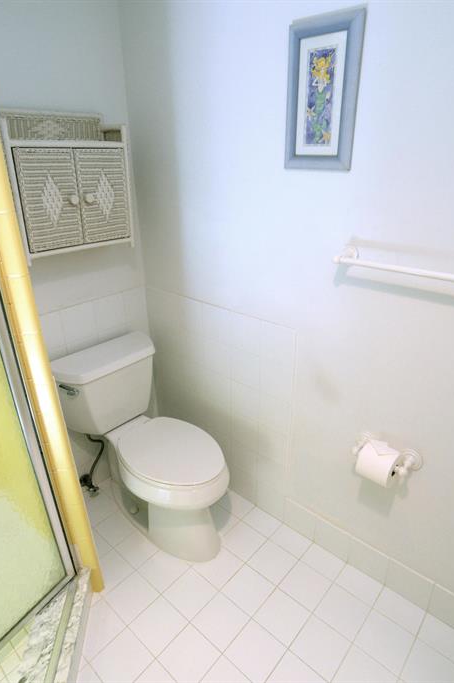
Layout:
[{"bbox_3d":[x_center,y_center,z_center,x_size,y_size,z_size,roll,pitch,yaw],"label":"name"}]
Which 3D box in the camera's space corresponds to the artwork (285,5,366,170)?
[{"bbox_3d":[0.273,-0.692,1.134,0.221,0.372,0.022,18,29,38],"label":"artwork"}]

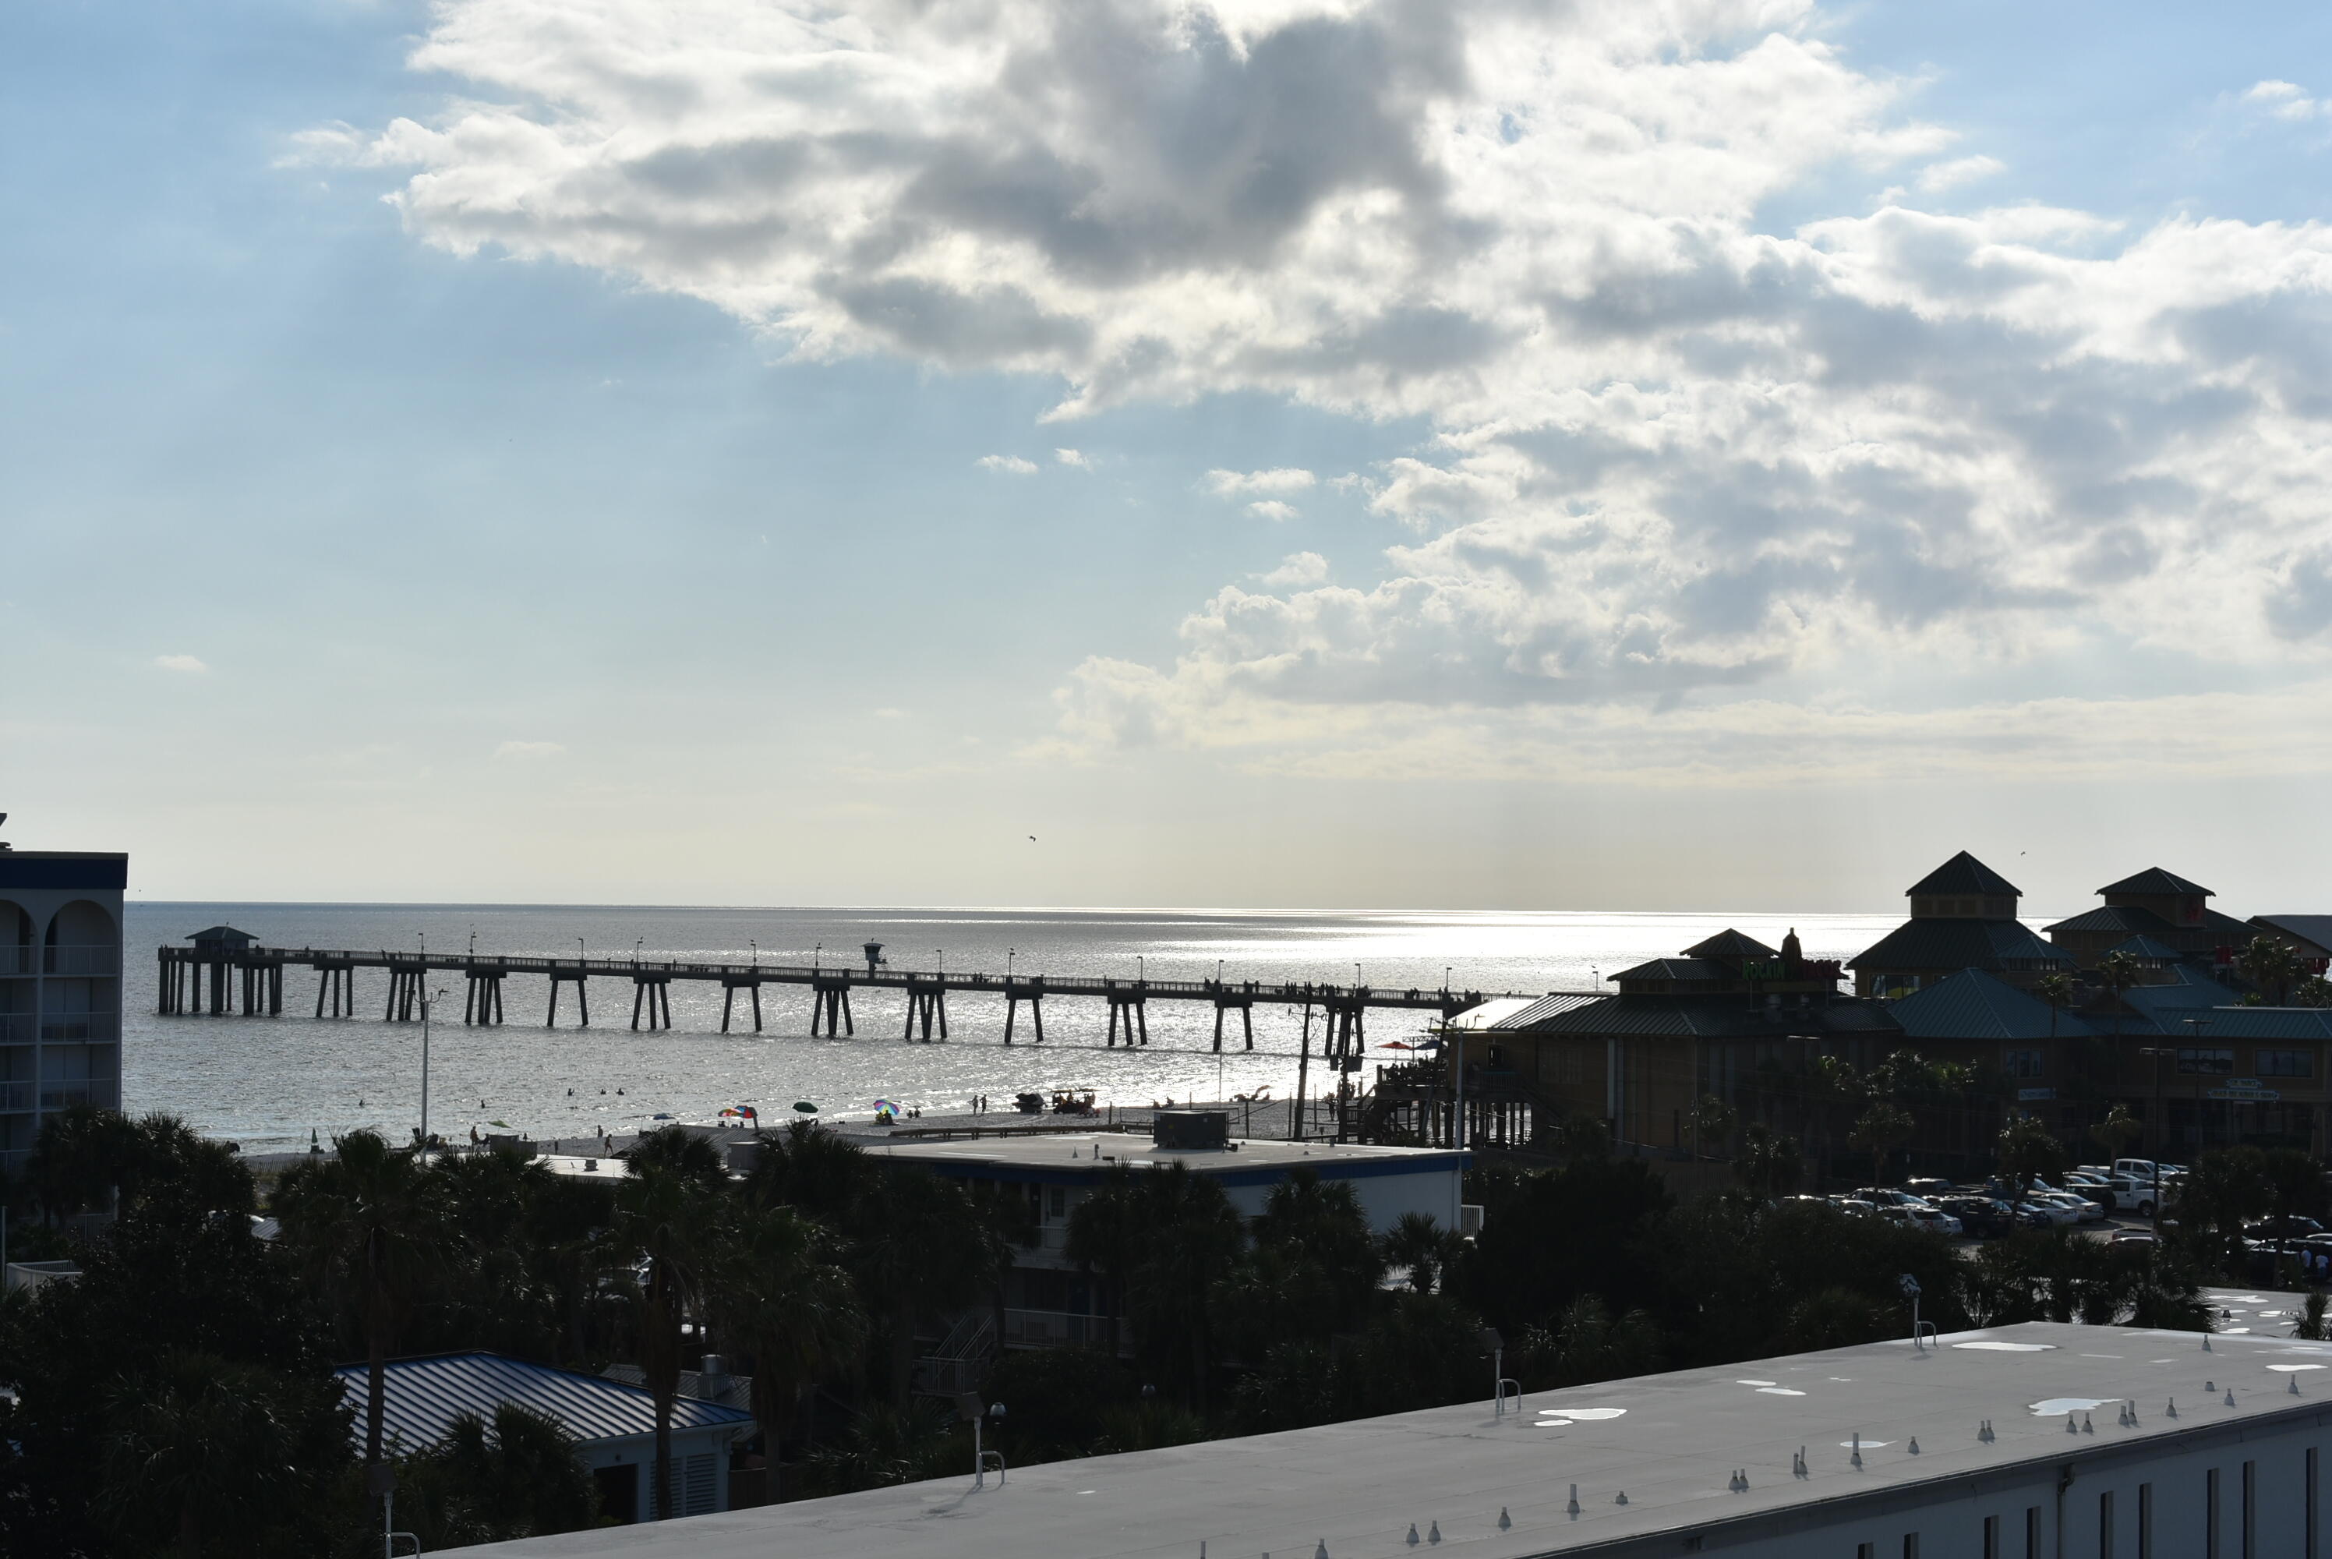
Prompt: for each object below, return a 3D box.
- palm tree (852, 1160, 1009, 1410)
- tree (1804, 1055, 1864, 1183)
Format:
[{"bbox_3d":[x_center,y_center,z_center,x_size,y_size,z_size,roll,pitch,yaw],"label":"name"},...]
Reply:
[{"bbox_3d":[-6.906,15.341,133.892,4.400,8.460,4.400,0,-1,-3],"label":"palm tree"},{"bbox_3d":[38.937,19.839,271.904,3.400,7.520,3.400,0,-1,8],"label":"tree"}]

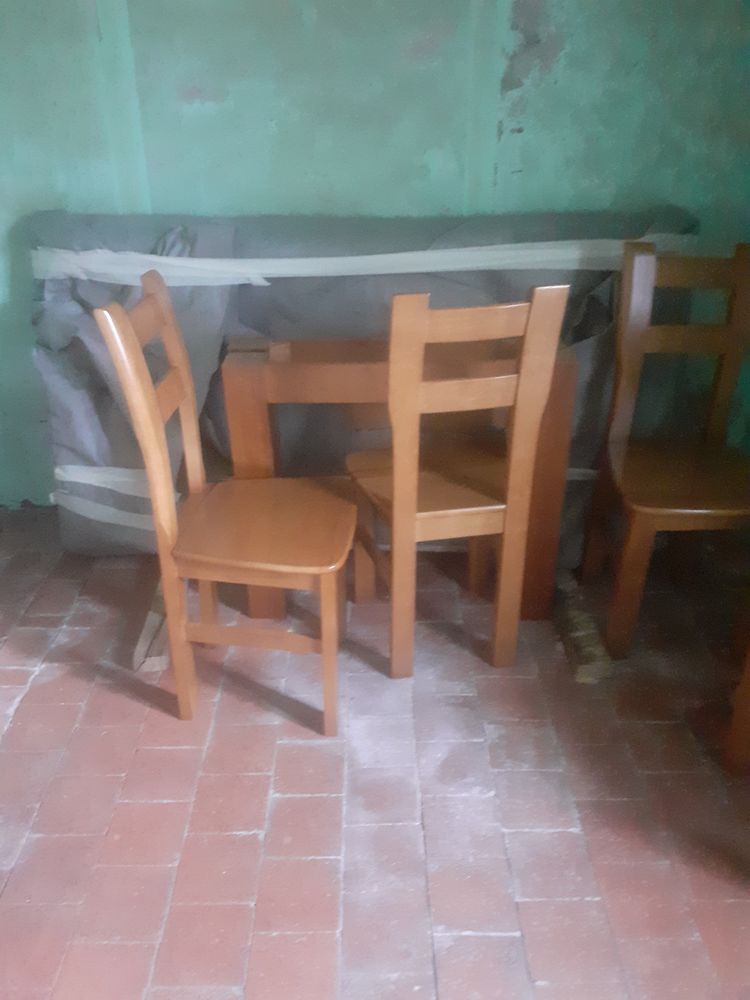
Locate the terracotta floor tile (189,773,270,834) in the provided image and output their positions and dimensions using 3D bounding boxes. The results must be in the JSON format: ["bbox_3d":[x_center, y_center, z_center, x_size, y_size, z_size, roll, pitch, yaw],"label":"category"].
[{"bbox_3d":[-0.301,0.640,1.634,0.155,0.015,0.148,-1,27,0],"label":"terracotta floor tile"}]

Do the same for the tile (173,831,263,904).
[{"bbox_3d":[-0.299,0.708,1.492,0.153,0.015,0.147,-1,29,0],"label":"tile"}]

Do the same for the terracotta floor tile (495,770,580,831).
[{"bbox_3d":[0.333,0.629,1.626,0.153,0.015,0.147,-1,29,0],"label":"terracotta floor tile"}]

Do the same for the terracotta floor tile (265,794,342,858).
[{"bbox_3d":[-0.142,0.662,1.573,0.153,0.015,0.147,-1,29,0],"label":"terracotta floor tile"}]

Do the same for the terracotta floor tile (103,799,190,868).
[{"bbox_3d":[-0.457,0.671,1.561,0.153,0.015,0.147,-1,29,0],"label":"terracotta floor tile"}]

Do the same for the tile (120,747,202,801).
[{"bbox_3d":[-0.466,0.612,1.726,0.156,0.016,0.150,0,28,0],"label":"tile"}]

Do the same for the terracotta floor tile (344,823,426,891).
[{"bbox_3d":[0.018,0.696,1.509,0.153,0.015,0.147,-1,29,0],"label":"terracotta floor tile"}]

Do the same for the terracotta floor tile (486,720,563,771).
[{"bbox_3d":[0.331,0.557,1.757,0.153,0.015,0.147,-1,29,0],"label":"terracotta floor tile"}]

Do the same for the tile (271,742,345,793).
[{"bbox_3d":[-0.144,0.590,1.704,0.153,0.015,0.147,-1,29,0],"label":"tile"}]

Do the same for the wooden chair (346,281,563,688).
[{"bbox_3d":[0.161,-0.062,1.863,0.423,0.970,0.422,-5,29,-8],"label":"wooden chair"}]

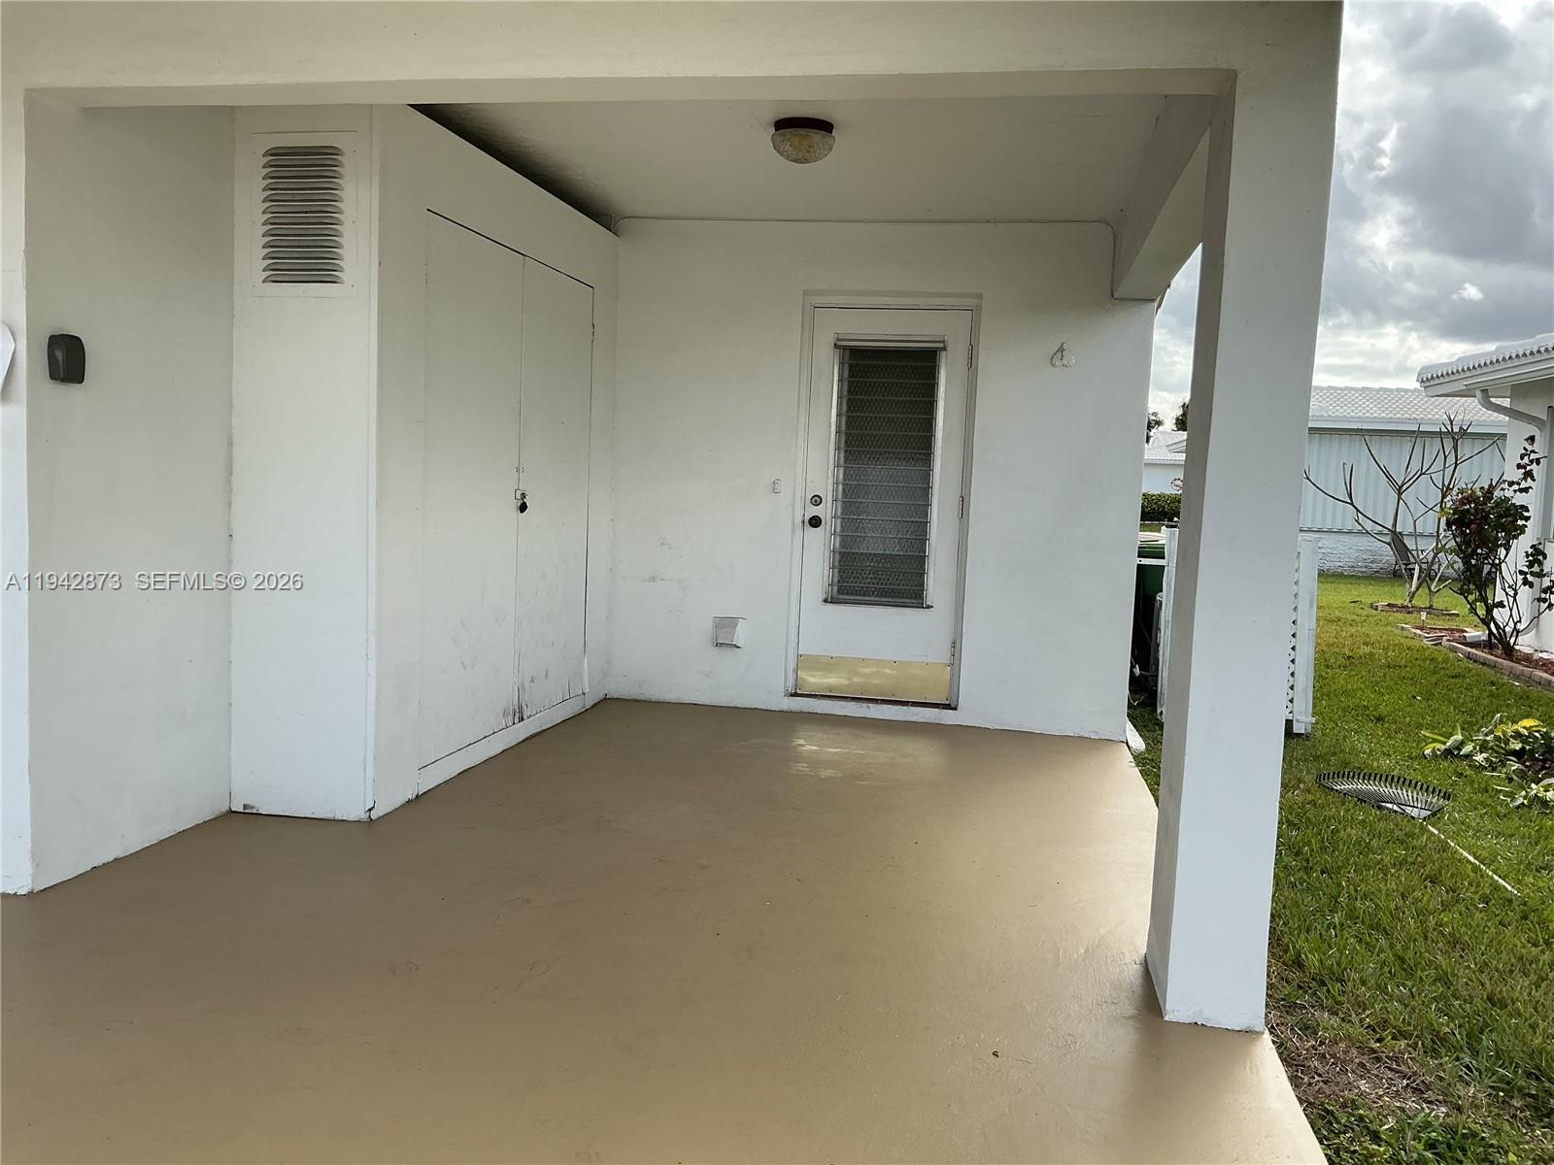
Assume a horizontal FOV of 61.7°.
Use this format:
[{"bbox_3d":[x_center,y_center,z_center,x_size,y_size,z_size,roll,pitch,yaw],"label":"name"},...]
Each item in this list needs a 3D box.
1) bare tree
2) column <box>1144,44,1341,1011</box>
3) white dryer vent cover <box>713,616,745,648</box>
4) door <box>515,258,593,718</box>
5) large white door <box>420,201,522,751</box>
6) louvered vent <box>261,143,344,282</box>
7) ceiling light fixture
[{"bbox_3d":[7.717,-0.914,16.160,2.305,2.360,2.100,3,5,10],"label":"bare tree"},{"bbox_3d":[1.117,-0.065,3.168,0.225,2.207,0.360,3,5,10],"label":"column"},{"bbox_3d":[-0.258,0.271,6.889,0.158,0.155,0.080,3,5,11],"label":"white dryer vent cover"},{"bbox_3d":[-1.053,-0.420,6.143,0.040,2.040,0.936,3,5,10],"label":"door"},{"bbox_3d":[-1.222,-0.354,5.213,0.040,2.037,0.958,3,5,10],"label":"large white door"},{"bbox_3d":[-1.587,-1.225,4.338,0.309,0.462,0.030,3,5,10],"label":"louvered vent"},{"bbox_3d":[0.096,-1.606,4.777,0.239,0.142,0.239,3,5,10],"label":"ceiling light fixture"}]

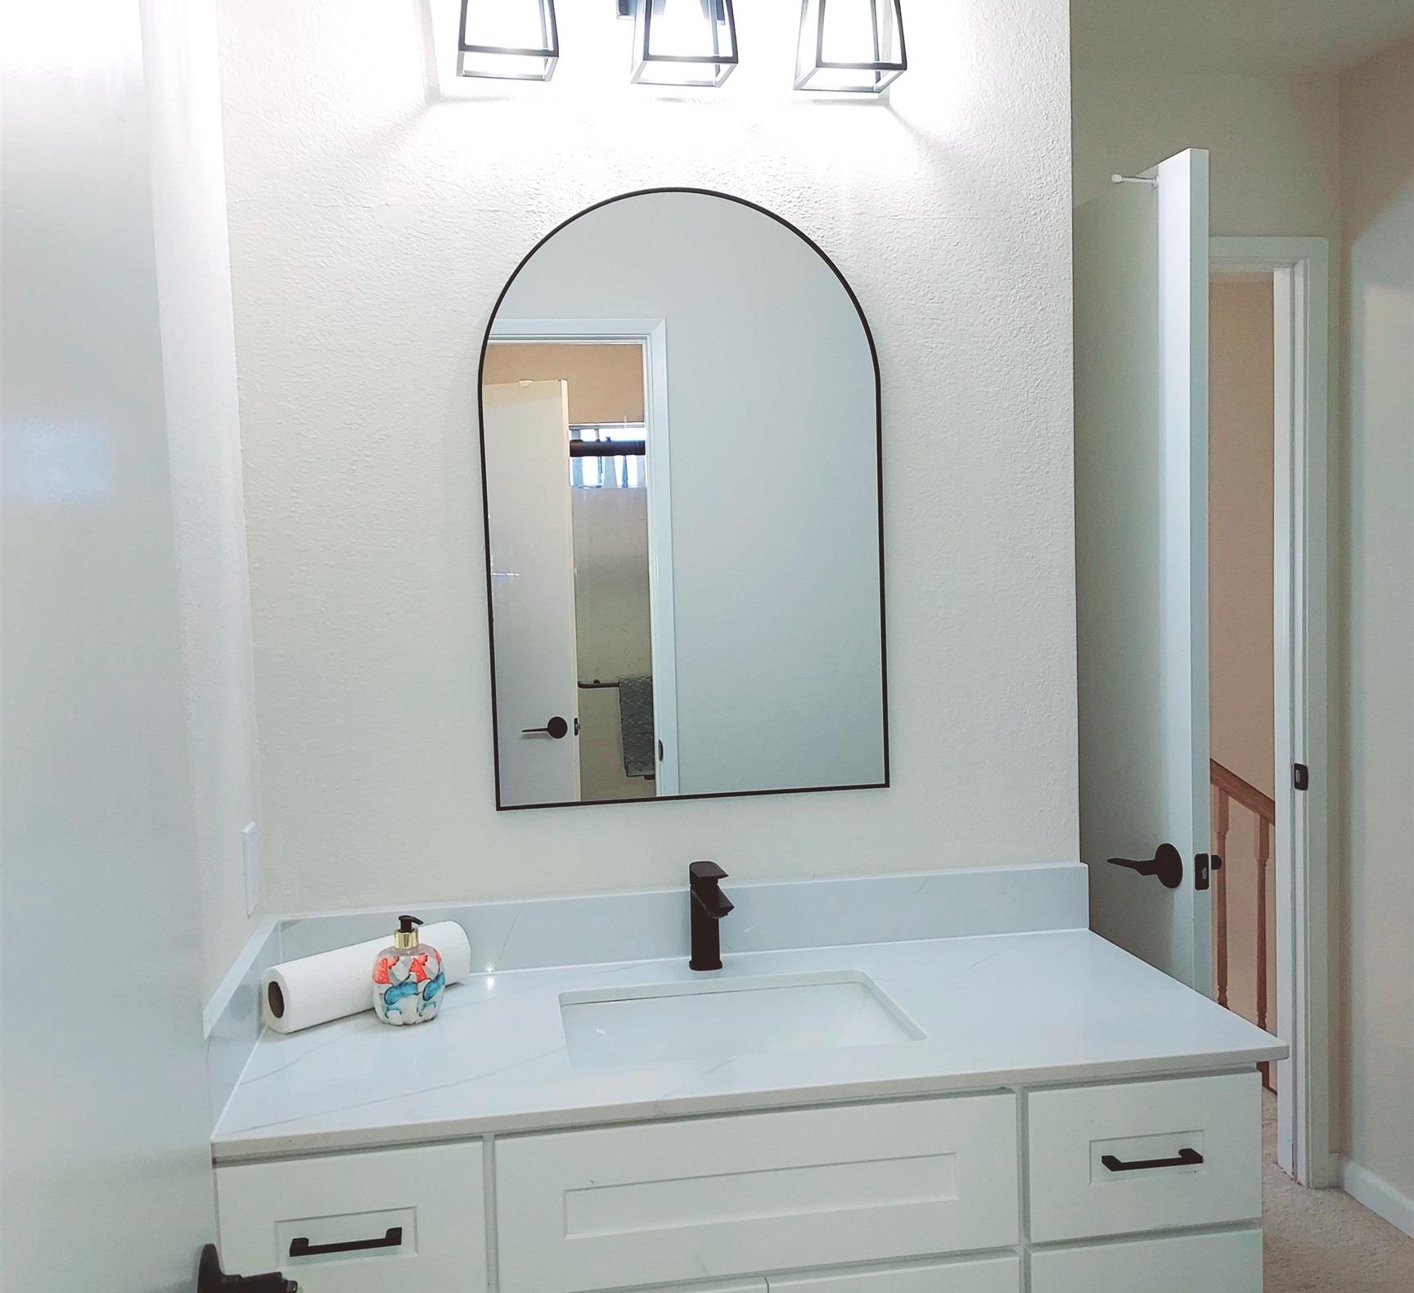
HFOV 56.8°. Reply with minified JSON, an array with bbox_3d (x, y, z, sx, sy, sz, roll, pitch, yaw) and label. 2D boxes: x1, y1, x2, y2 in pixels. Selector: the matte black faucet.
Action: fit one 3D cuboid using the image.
[{"bbox_3d":[0.004,0.403,1.907,0.047,0.162,0.168,-2,3,-9],"label":"matte black faucet"}]

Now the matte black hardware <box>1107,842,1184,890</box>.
[{"bbox_3d":[0.688,0.344,2.062,0.052,0.069,0.136,-2,3,-17],"label":"matte black hardware"}]

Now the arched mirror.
[{"bbox_3d":[-0.026,-0.226,1.982,0.605,0.914,0.027,-2,3,-9],"label":"arched mirror"}]

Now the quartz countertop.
[{"bbox_3d":[0.039,0.501,1.759,1.260,0.022,0.554,-2,3,-9],"label":"quartz countertop"}]

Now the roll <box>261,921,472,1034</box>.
[{"bbox_3d":[-0.467,0.457,1.813,0.088,0.088,0.283,1,4,41],"label":"roll"}]

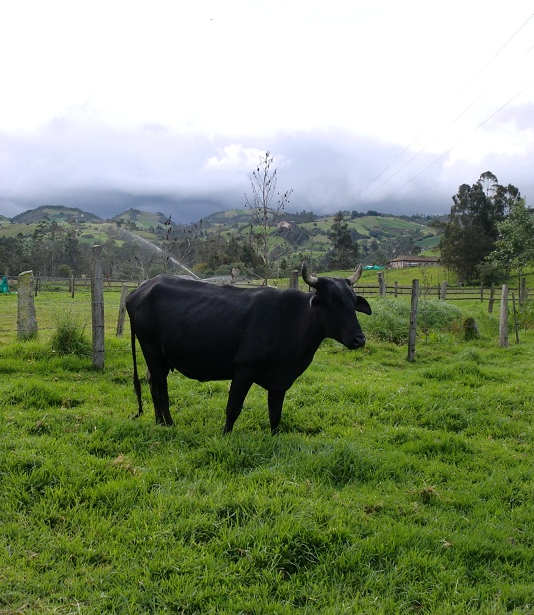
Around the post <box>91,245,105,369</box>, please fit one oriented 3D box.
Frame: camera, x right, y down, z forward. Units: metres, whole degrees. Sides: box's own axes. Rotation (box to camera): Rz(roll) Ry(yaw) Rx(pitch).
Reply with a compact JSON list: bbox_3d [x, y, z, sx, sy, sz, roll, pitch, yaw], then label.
[{"bbox_3d":[-2.477,-0.004,12.200,0.165,1.817,0.165,0,3,0],"label":"post"}]

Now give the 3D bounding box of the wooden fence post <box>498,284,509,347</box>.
[{"bbox_3d":[4.570,0.164,16.000,0.150,1.177,0.150,0,3,0],"label":"wooden fence post"}]

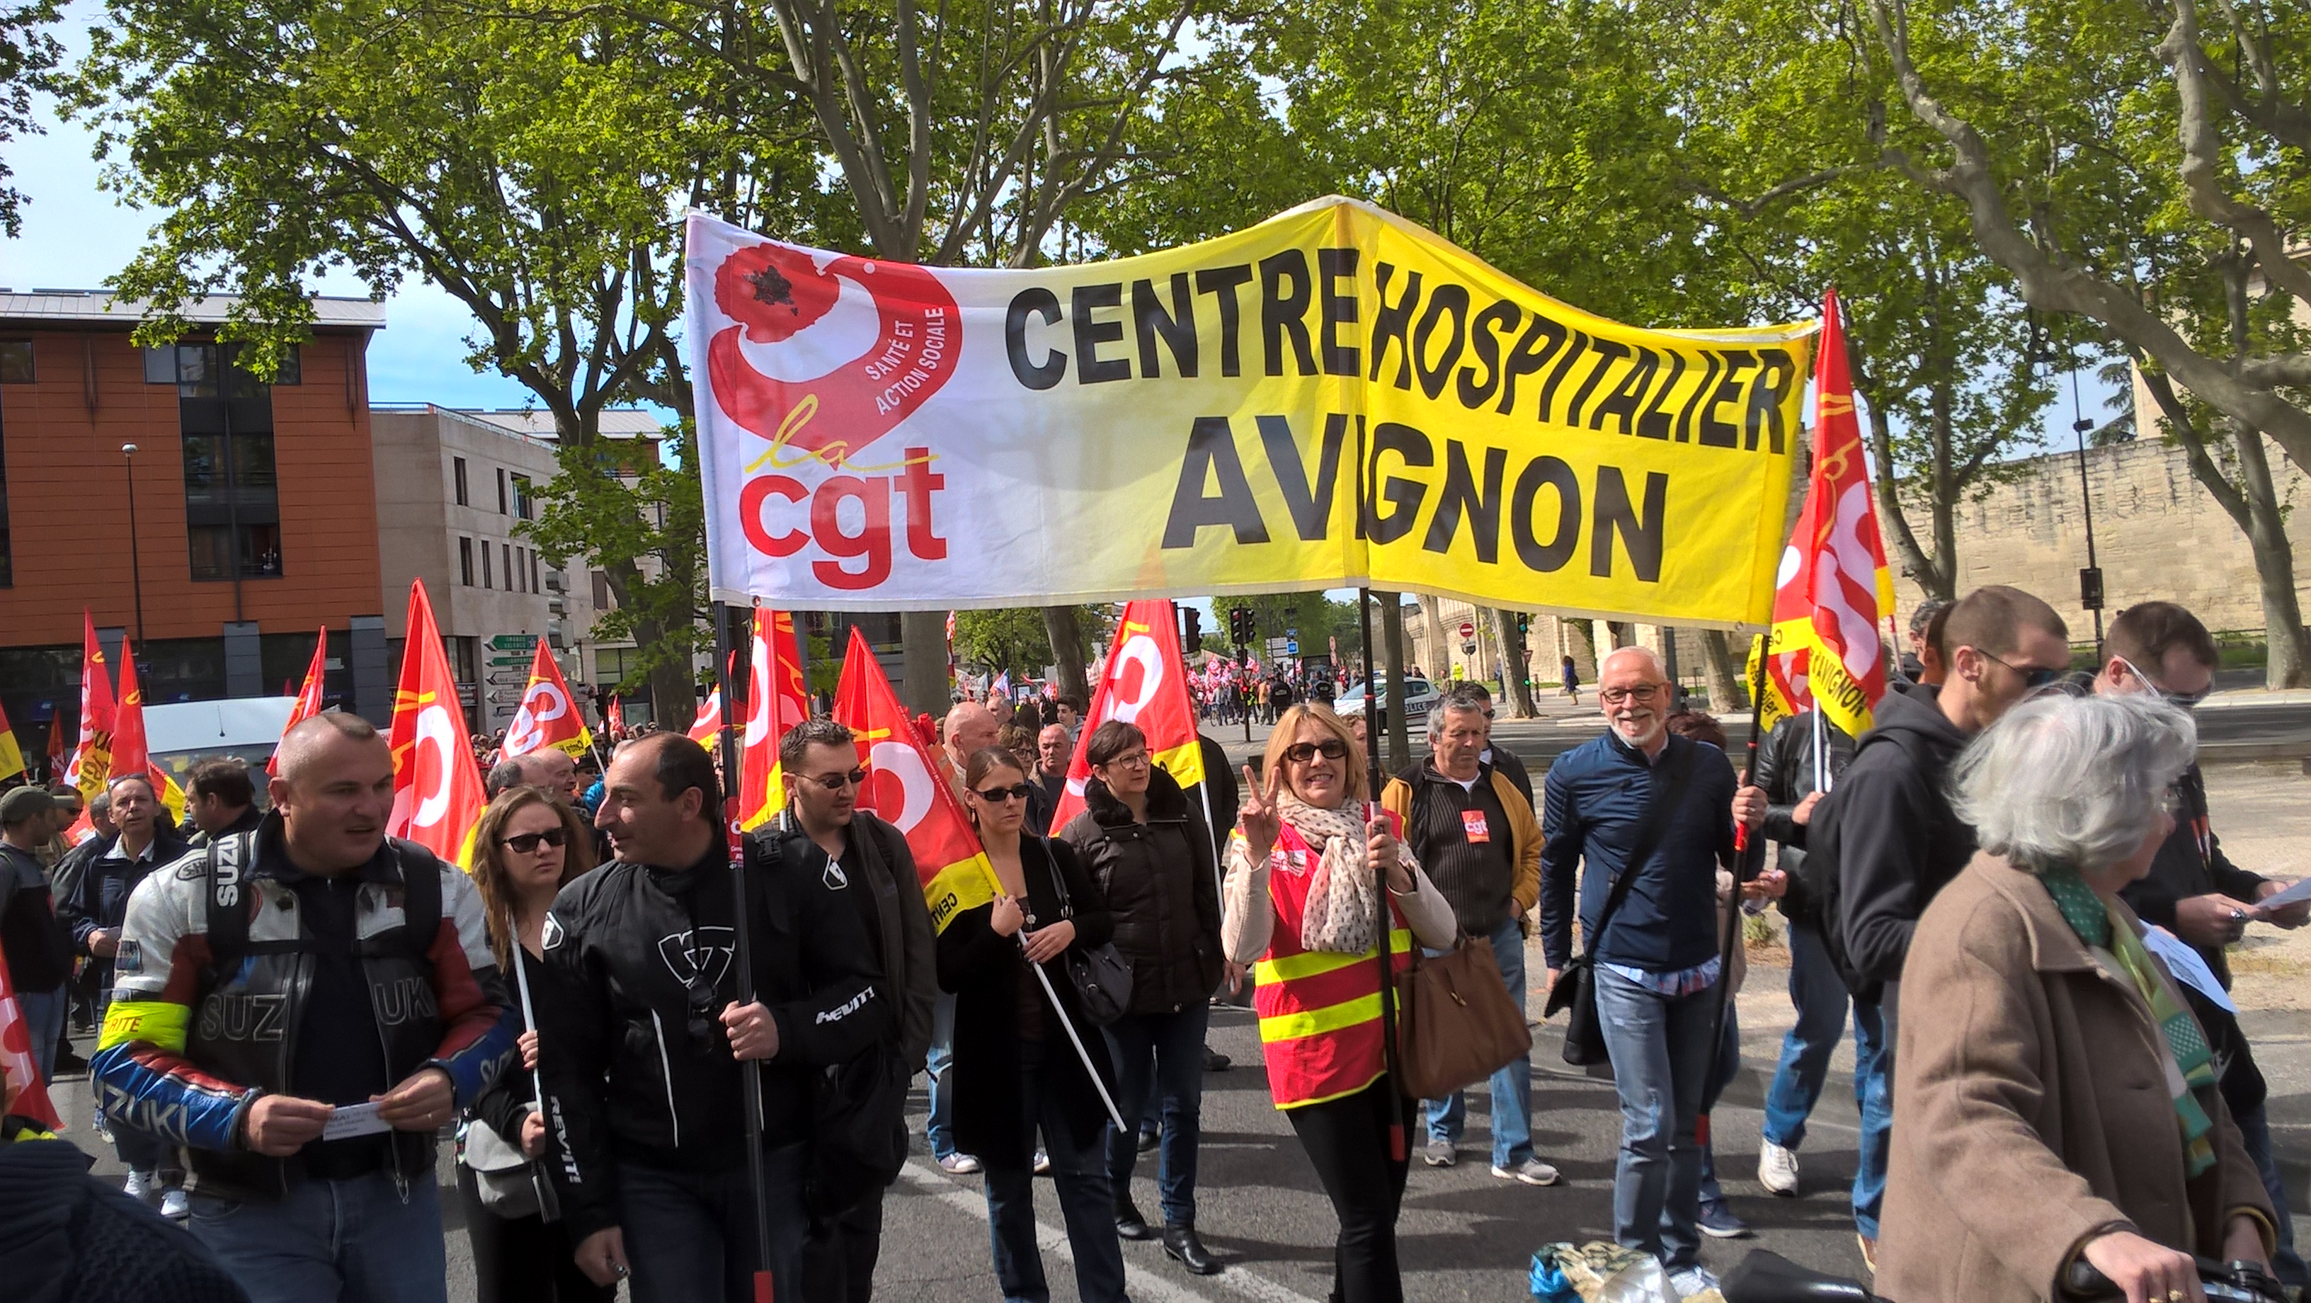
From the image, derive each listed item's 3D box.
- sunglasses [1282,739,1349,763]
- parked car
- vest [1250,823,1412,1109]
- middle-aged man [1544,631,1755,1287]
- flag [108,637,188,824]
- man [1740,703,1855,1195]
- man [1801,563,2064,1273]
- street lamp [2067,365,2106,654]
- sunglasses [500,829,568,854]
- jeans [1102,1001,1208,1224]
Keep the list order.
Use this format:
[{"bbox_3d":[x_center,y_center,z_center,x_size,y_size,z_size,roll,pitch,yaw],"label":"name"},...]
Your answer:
[{"bbox_3d":[0.398,0.244,4.680,0.150,0.048,0.130,-5,-1,3],"label":"sunglasses"},{"bbox_3d":[6.397,1.531,52.000,1.750,1.480,4.150,-5,-1,30],"label":"parked car"},{"bbox_3d":[0.426,0.770,4.650,0.420,0.700,0.300,-4,-1,-11],"label":"vest"},{"bbox_3d":[1.316,0.832,4.977,0.560,1.720,0.420,-5,-1,13],"label":"middle-aged man"},{"bbox_3d":[-6.101,0.497,11.500,0.500,1.200,0.300,-4,-1,-6],"label":"flag"},{"bbox_3d":[1.927,0.781,5.498,0.550,1.740,0.450,-5,-1,17],"label":"man"},{"bbox_3d":[1.266,0.780,2.893,0.500,1.770,0.520,-5,-1,18],"label":"man"},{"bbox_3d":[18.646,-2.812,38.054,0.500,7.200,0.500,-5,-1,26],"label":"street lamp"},{"bbox_3d":[-1.436,0.441,4.400,0.145,0.045,0.130,-4,-1,-33],"label":"sunglasses"},{"bbox_3d":[-0.003,1.346,5.800,0.350,0.760,0.280,-4,-1,-27],"label":"jeans"}]

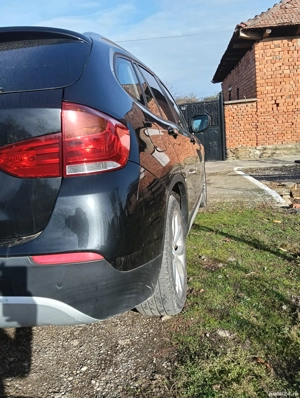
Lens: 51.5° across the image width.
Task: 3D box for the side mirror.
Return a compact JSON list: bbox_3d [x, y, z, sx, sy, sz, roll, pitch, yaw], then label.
[{"bbox_3d":[0.560,-0.830,3.410,0.212,0.185,0.140,-2,10,13],"label":"side mirror"}]

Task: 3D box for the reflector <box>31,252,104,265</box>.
[{"bbox_3d":[-0.239,0.171,0.910,0.213,0.029,0.030,-4,10,-1],"label":"reflector"}]

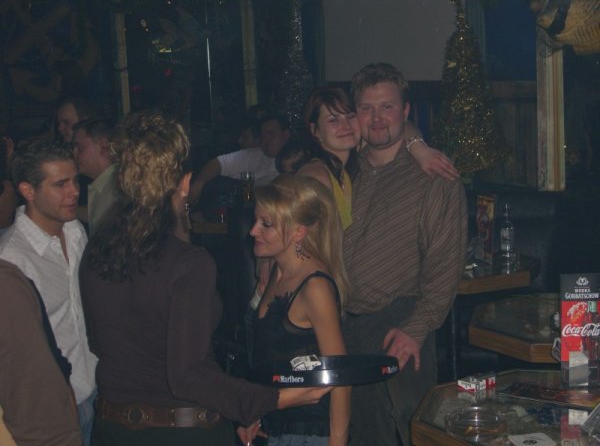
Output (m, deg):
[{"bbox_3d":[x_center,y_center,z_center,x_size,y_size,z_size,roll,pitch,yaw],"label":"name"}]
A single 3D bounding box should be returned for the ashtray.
[{"bbox_3d":[0.433,0.496,2.900,0.150,0.042,0.150,-2,9,0],"label":"ashtray"}]

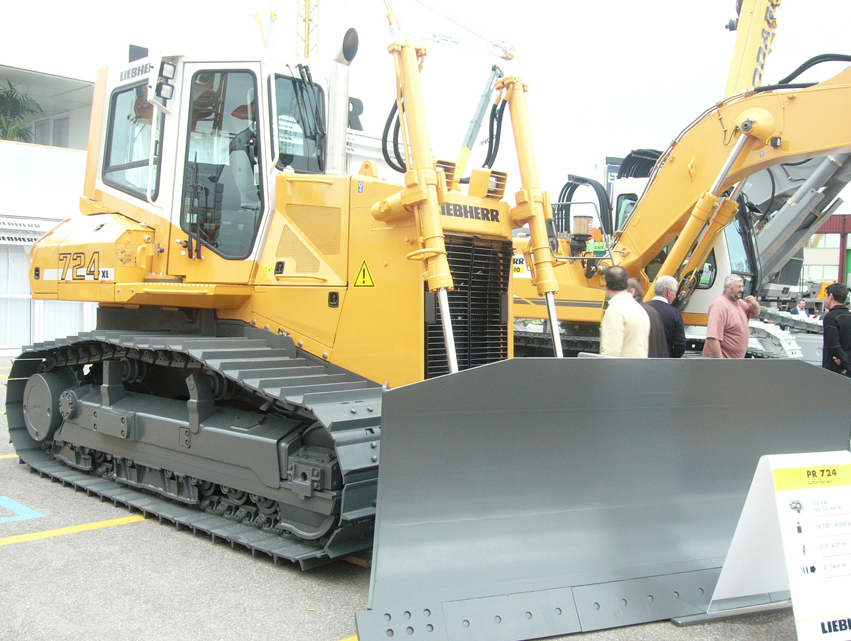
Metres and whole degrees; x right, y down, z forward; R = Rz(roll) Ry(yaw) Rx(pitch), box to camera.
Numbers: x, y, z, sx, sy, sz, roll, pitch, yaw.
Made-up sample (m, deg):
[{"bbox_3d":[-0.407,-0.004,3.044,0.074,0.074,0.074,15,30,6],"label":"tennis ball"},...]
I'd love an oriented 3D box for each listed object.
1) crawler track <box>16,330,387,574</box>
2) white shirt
[{"bbox_3d":[-1.662,0.665,5.772,4.080,1.150,0.610,3,2,43],"label":"crawler track"},{"bbox_3d":[1.650,0.102,7.150,0.470,0.680,0.300,0,2,-34],"label":"white shirt"}]

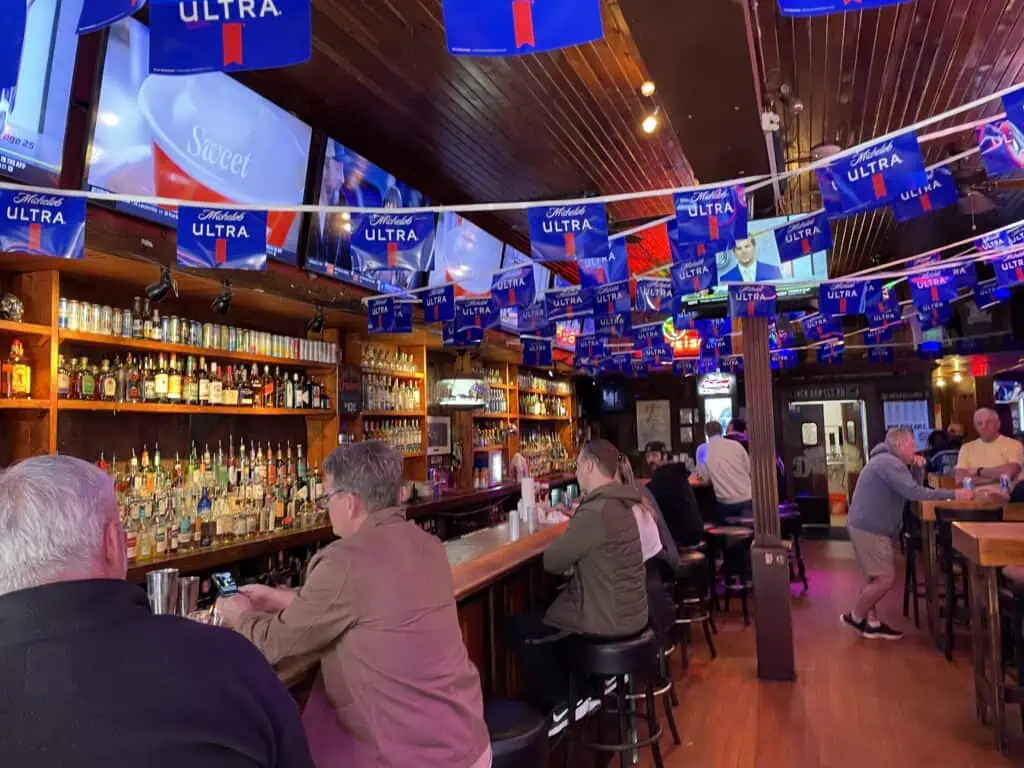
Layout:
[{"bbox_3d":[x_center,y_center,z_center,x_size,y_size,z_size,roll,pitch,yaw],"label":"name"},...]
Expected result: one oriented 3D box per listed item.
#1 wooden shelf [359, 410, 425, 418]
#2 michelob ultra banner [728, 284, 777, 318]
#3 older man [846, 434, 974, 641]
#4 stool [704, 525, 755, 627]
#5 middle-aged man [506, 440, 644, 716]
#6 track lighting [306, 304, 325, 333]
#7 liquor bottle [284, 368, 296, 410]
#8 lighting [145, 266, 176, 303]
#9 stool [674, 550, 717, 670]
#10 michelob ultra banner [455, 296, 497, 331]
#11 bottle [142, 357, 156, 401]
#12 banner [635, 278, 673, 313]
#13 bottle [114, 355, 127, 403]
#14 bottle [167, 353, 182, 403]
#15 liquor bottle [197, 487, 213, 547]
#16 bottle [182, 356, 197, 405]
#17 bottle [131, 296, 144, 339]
[{"bbox_3d":[-1.136,0.263,6.702,0.260,0.038,1.021,-4,-4,24],"label":"wooden shelf"},{"bbox_3d":[1.538,-0.534,4.920,0.305,0.208,0.020,-2,-4,3],"label":"michelob ultra banner"},{"bbox_3d":[3.088,1.155,6.050,0.900,1.600,0.530,-3,-4,20],"label":"older man"},{"bbox_3d":[1.885,1.648,6.650,0.410,0.760,0.410,-3,-4,20],"label":"stool"},{"bbox_3d":[0.325,0.865,3.500,0.710,1.200,0.540,-4,-4,30],"label":"middle-aged man"},{"bbox_3d":[-1.330,-0.436,5.205,0.130,0.190,0.090,-4,-4,30],"label":"track lighting"},{"bbox_3d":[-1.675,0.038,5.815,0.075,0.280,0.080,-3,-4,20],"label":"liquor bottle"},{"bbox_3d":[-1.850,-0.524,4.048,0.150,0.185,0.100,-2,-4,8],"label":"lighting"},{"bbox_3d":[1.267,1.634,5.705,0.430,0.760,0.430,-4,-5,21],"label":"stool"},{"bbox_3d":[-0.223,-0.463,5.120,0.305,0.208,0.020,-3,-4,12],"label":"michelob ultra banner"},{"bbox_3d":[-2.146,-0.030,4.559,0.075,0.270,0.080,-3,-4,20],"label":"bottle"},{"bbox_3d":[0.929,-0.570,4.980,0.305,0.208,0.020,-1,-4,-5],"label":"banner"},{"bbox_3d":[-2.154,-0.032,4.237,0.066,0.268,0.066,-4,-5,21],"label":"bottle"},{"bbox_3d":[-2.019,-0.035,4.594,0.077,0.304,0.077,-4,-5,21],"label":"bottle"},{"bbox_3d":[-1.665,0.729,4.165,0.085,0.325,0.085,-4,-4,24],"label":"liquor bottle"},{"bbox_3d":[-1.974,-0.021,4.709,0.080,0.290,0.080,-4,-4,24],"label":"bottle"},{"bbox_3d":[-2.125,-0.375,4.367,0.062,0.241,0.062,-4,-5,21],"label":"bottle"}]

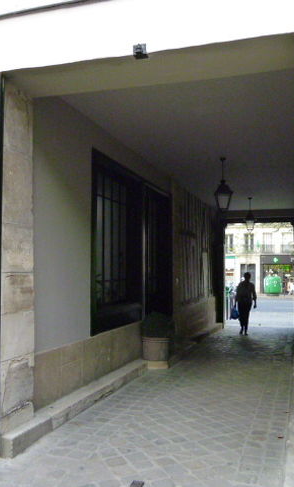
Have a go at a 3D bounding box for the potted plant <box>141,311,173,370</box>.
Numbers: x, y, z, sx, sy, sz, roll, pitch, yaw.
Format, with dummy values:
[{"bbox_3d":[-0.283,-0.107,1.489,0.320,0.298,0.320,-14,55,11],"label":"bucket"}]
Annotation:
[{"bbox_3d":[0.177,1.643,7.750,0.540,0.930,0.540,0,-3,0],"label":"potted plant"}]

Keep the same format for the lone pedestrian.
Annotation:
[{"bbox_3d":[2.577,1.578,11.750,0.540,1.650,0.380,-1,-3,18],"label":"lone pedestrian"}]

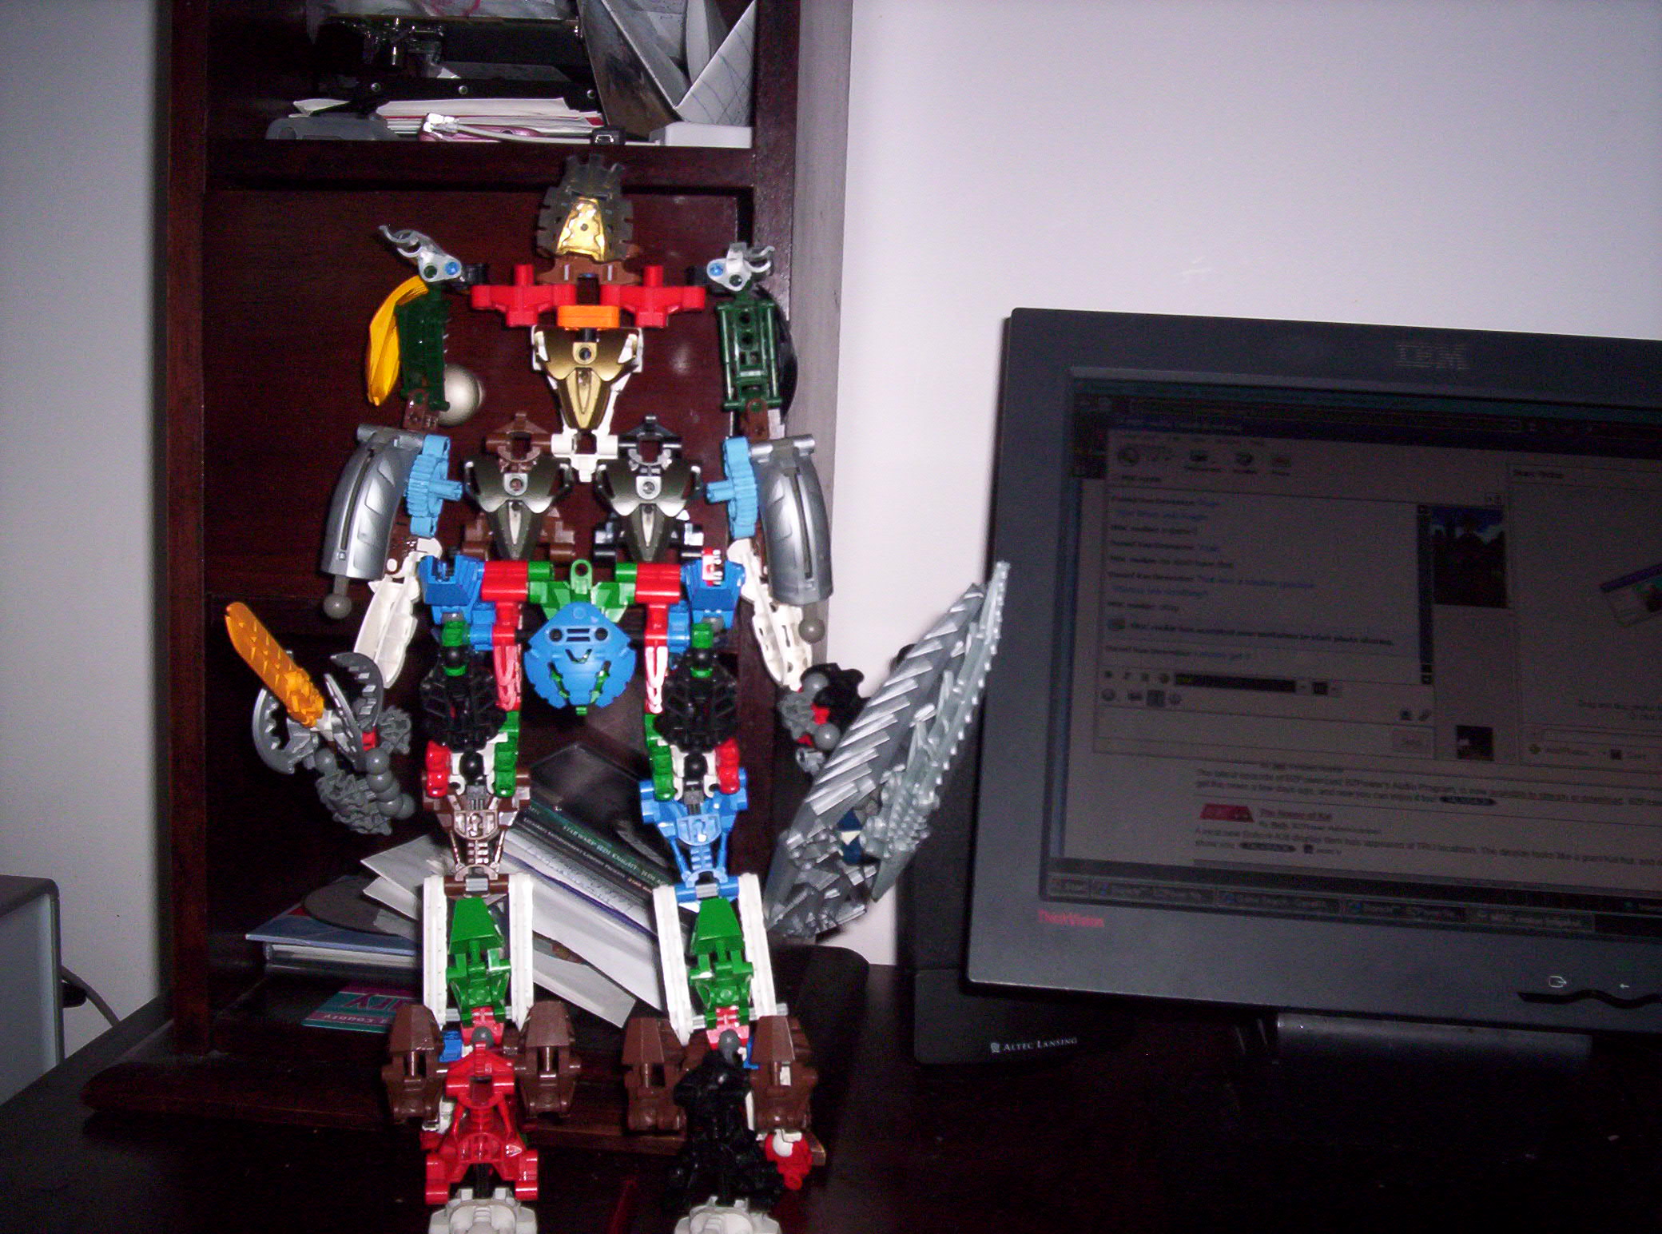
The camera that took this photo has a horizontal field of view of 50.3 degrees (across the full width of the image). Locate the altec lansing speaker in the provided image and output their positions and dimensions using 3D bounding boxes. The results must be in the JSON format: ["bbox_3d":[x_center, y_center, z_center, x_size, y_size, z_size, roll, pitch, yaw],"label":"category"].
[{"bbox_3d":[0.083,0.105,0.890,0.111,0.197,0.112,0,6,-14],"label":"altec lansing speaker"}]

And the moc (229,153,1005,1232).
[{"bbox_3d":[-0.078,0.024,0.650,0.288,0.390,0.135,2,6,-2],"label":"moc"}]

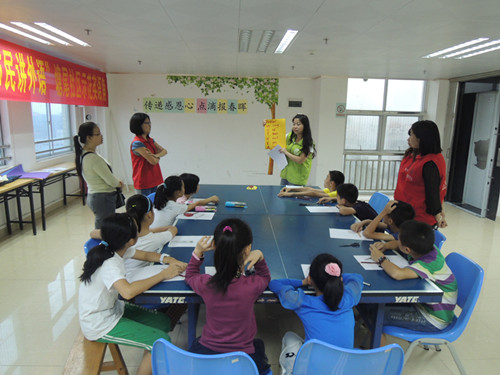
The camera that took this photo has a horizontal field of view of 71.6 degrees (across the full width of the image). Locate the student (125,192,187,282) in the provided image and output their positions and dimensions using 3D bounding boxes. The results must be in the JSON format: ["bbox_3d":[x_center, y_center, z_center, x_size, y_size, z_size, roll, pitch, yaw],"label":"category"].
[{"bbox_3d":[-0.751,0.558,2.572,0.600,1.060,0.420,-2,12,-13],"label":"student"}]

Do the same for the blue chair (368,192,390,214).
[{"bbox_3d":[1.172,0.495,3.723,0.520,0.800,0.460,0,11,-4],"label":"blue chair"}]

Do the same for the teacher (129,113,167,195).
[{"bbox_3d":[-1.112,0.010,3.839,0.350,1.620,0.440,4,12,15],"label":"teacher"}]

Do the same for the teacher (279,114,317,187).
[{"bbox_3d":[0.612,-0.128,4.641,0.500,1.650,0.420,9,14,36],"label":"teacher"}]

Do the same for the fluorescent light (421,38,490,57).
[{"bbox_3d":[2.524,-1.747,4.342,0.130,0.070,1.200,0,11,-2],"label":"fluorescent light"}]

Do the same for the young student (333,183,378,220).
[{"bbox_3d":[1.013,0.450,3.419,0.600,1.000,0.450,-1,11,-10],"label":"young student"}]

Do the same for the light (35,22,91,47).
[{"bbox_3d":[-2.091,-1.744,3.961,0.130,0.070,1.200,0,11,-2],"label":"light"}]

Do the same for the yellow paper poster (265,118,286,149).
[{"bbox_3d":[0.331,-0.680,4.408,0.265,0.370,0.015,1,12,3],"label":"yellow paper poster"}]

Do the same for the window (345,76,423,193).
[{"bbox_3d":[2.944,-1.083,7.561,1.794,2.459,0.120,0,11,-2],"label":"window"}]

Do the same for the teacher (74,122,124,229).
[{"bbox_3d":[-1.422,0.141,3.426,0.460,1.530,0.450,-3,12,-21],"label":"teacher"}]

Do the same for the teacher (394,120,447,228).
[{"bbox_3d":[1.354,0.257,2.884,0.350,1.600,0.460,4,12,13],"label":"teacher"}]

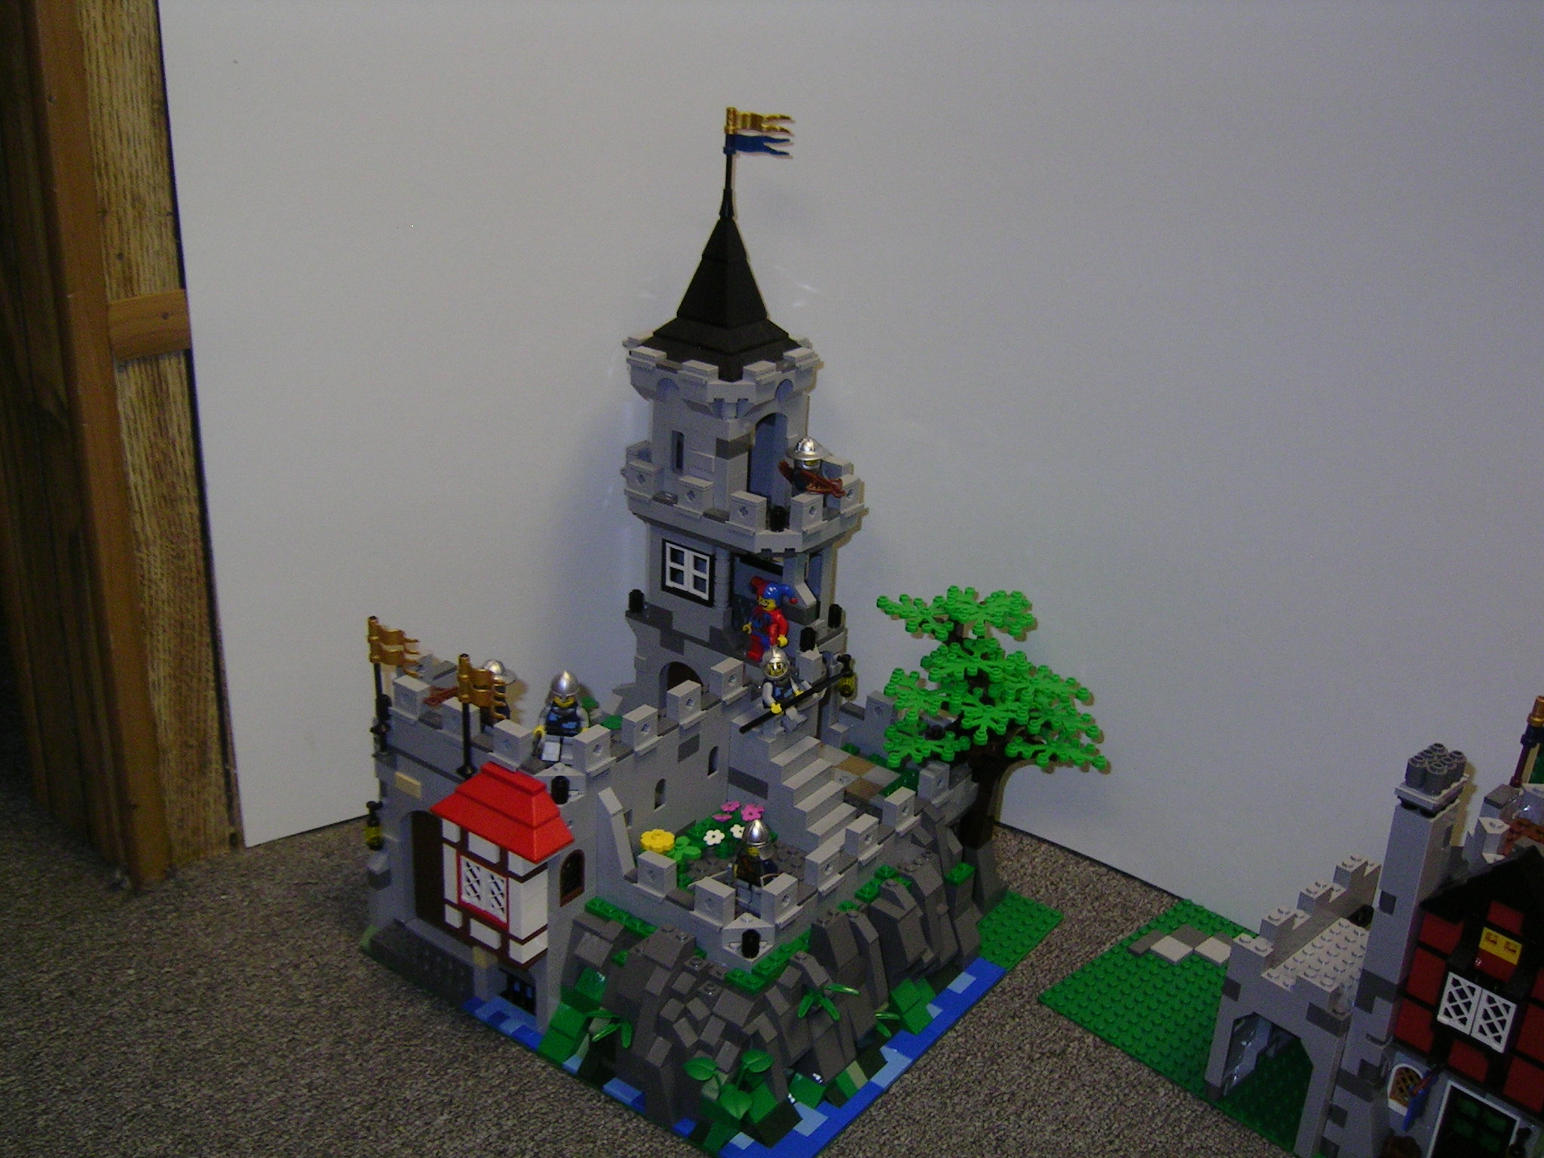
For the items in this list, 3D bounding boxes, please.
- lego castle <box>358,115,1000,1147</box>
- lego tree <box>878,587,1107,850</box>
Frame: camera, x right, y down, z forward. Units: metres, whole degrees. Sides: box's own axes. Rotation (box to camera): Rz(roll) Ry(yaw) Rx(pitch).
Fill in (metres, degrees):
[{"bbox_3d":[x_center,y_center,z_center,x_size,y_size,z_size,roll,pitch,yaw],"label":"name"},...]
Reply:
[{"bbox_3d":[-0.021,0.002,0.750,0.256,0.398,0.256,18,28,33],"label":"lego castle"},{"bbox_3d":[0.114,0.076,0.821,0.110,0.142,0.110,18,28,33],"label":"lego tree"}]

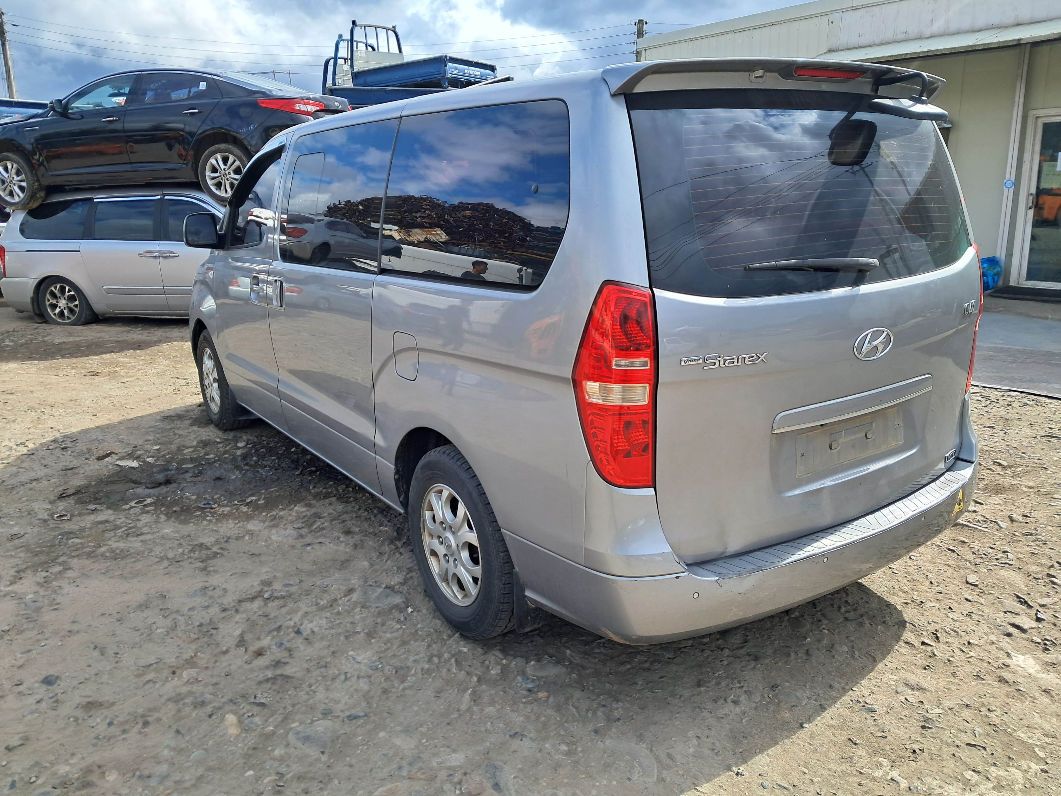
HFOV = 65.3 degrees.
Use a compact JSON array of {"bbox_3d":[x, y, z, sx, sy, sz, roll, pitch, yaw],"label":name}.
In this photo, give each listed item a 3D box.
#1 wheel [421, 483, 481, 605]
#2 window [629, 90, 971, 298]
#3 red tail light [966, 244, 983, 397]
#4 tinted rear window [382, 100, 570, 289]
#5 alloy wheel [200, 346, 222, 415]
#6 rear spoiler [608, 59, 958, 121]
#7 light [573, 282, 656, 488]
[{"bbox_3d":[-0.220,0.504,2.956,0.170,0.440,0.440,-11,18,-33],"label":"wheel"},{"bbox_3d":[0.893,-0.618,2.446,1.480,0.570,0.130,-11,-2,-33],"label":"window"},{"bbox_3d":[1.579,-0.305,3.012,0.175,0.555,0.210,-11,18,-33],"label":"red tail light"},{"bbox_3d":[-0.188,-0.613,2.514,0.060,0.540,1.080,3,10,-36],"label":"tinted rear window"},{"bbox_3d":[-2.038,-0.125,5.513,0.170,0.440,0.440,-11,18,-33],"label":"alloy wheel"},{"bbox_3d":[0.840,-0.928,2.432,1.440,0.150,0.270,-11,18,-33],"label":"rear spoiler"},{"bbox_3d":[0.226,-0.034,2.127,0.175,0.555,0.210,-11,18,-33],"label":"light"}]

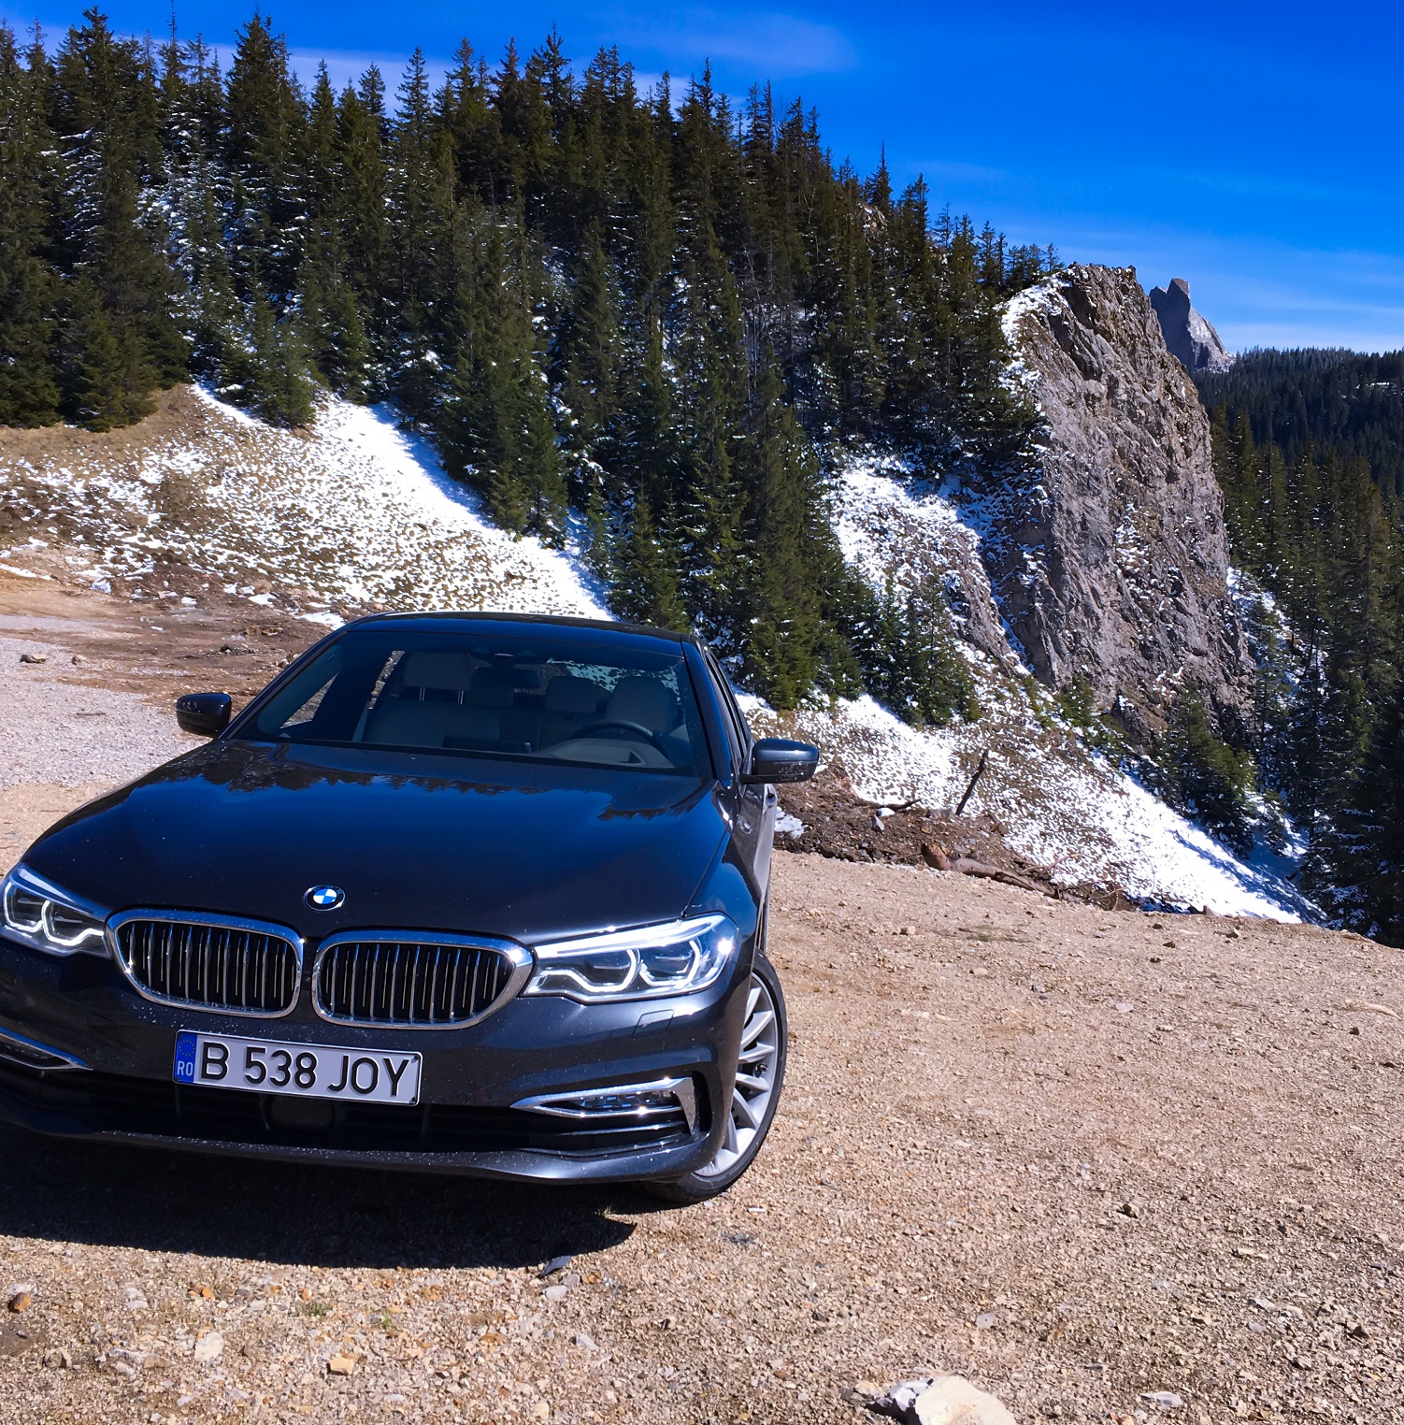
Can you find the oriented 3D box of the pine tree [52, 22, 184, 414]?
[{"bbox_3d":[-21.150,-17.830,57.500,4.600,14.500,4.600,0,4,0],"label":"pine tree"}]

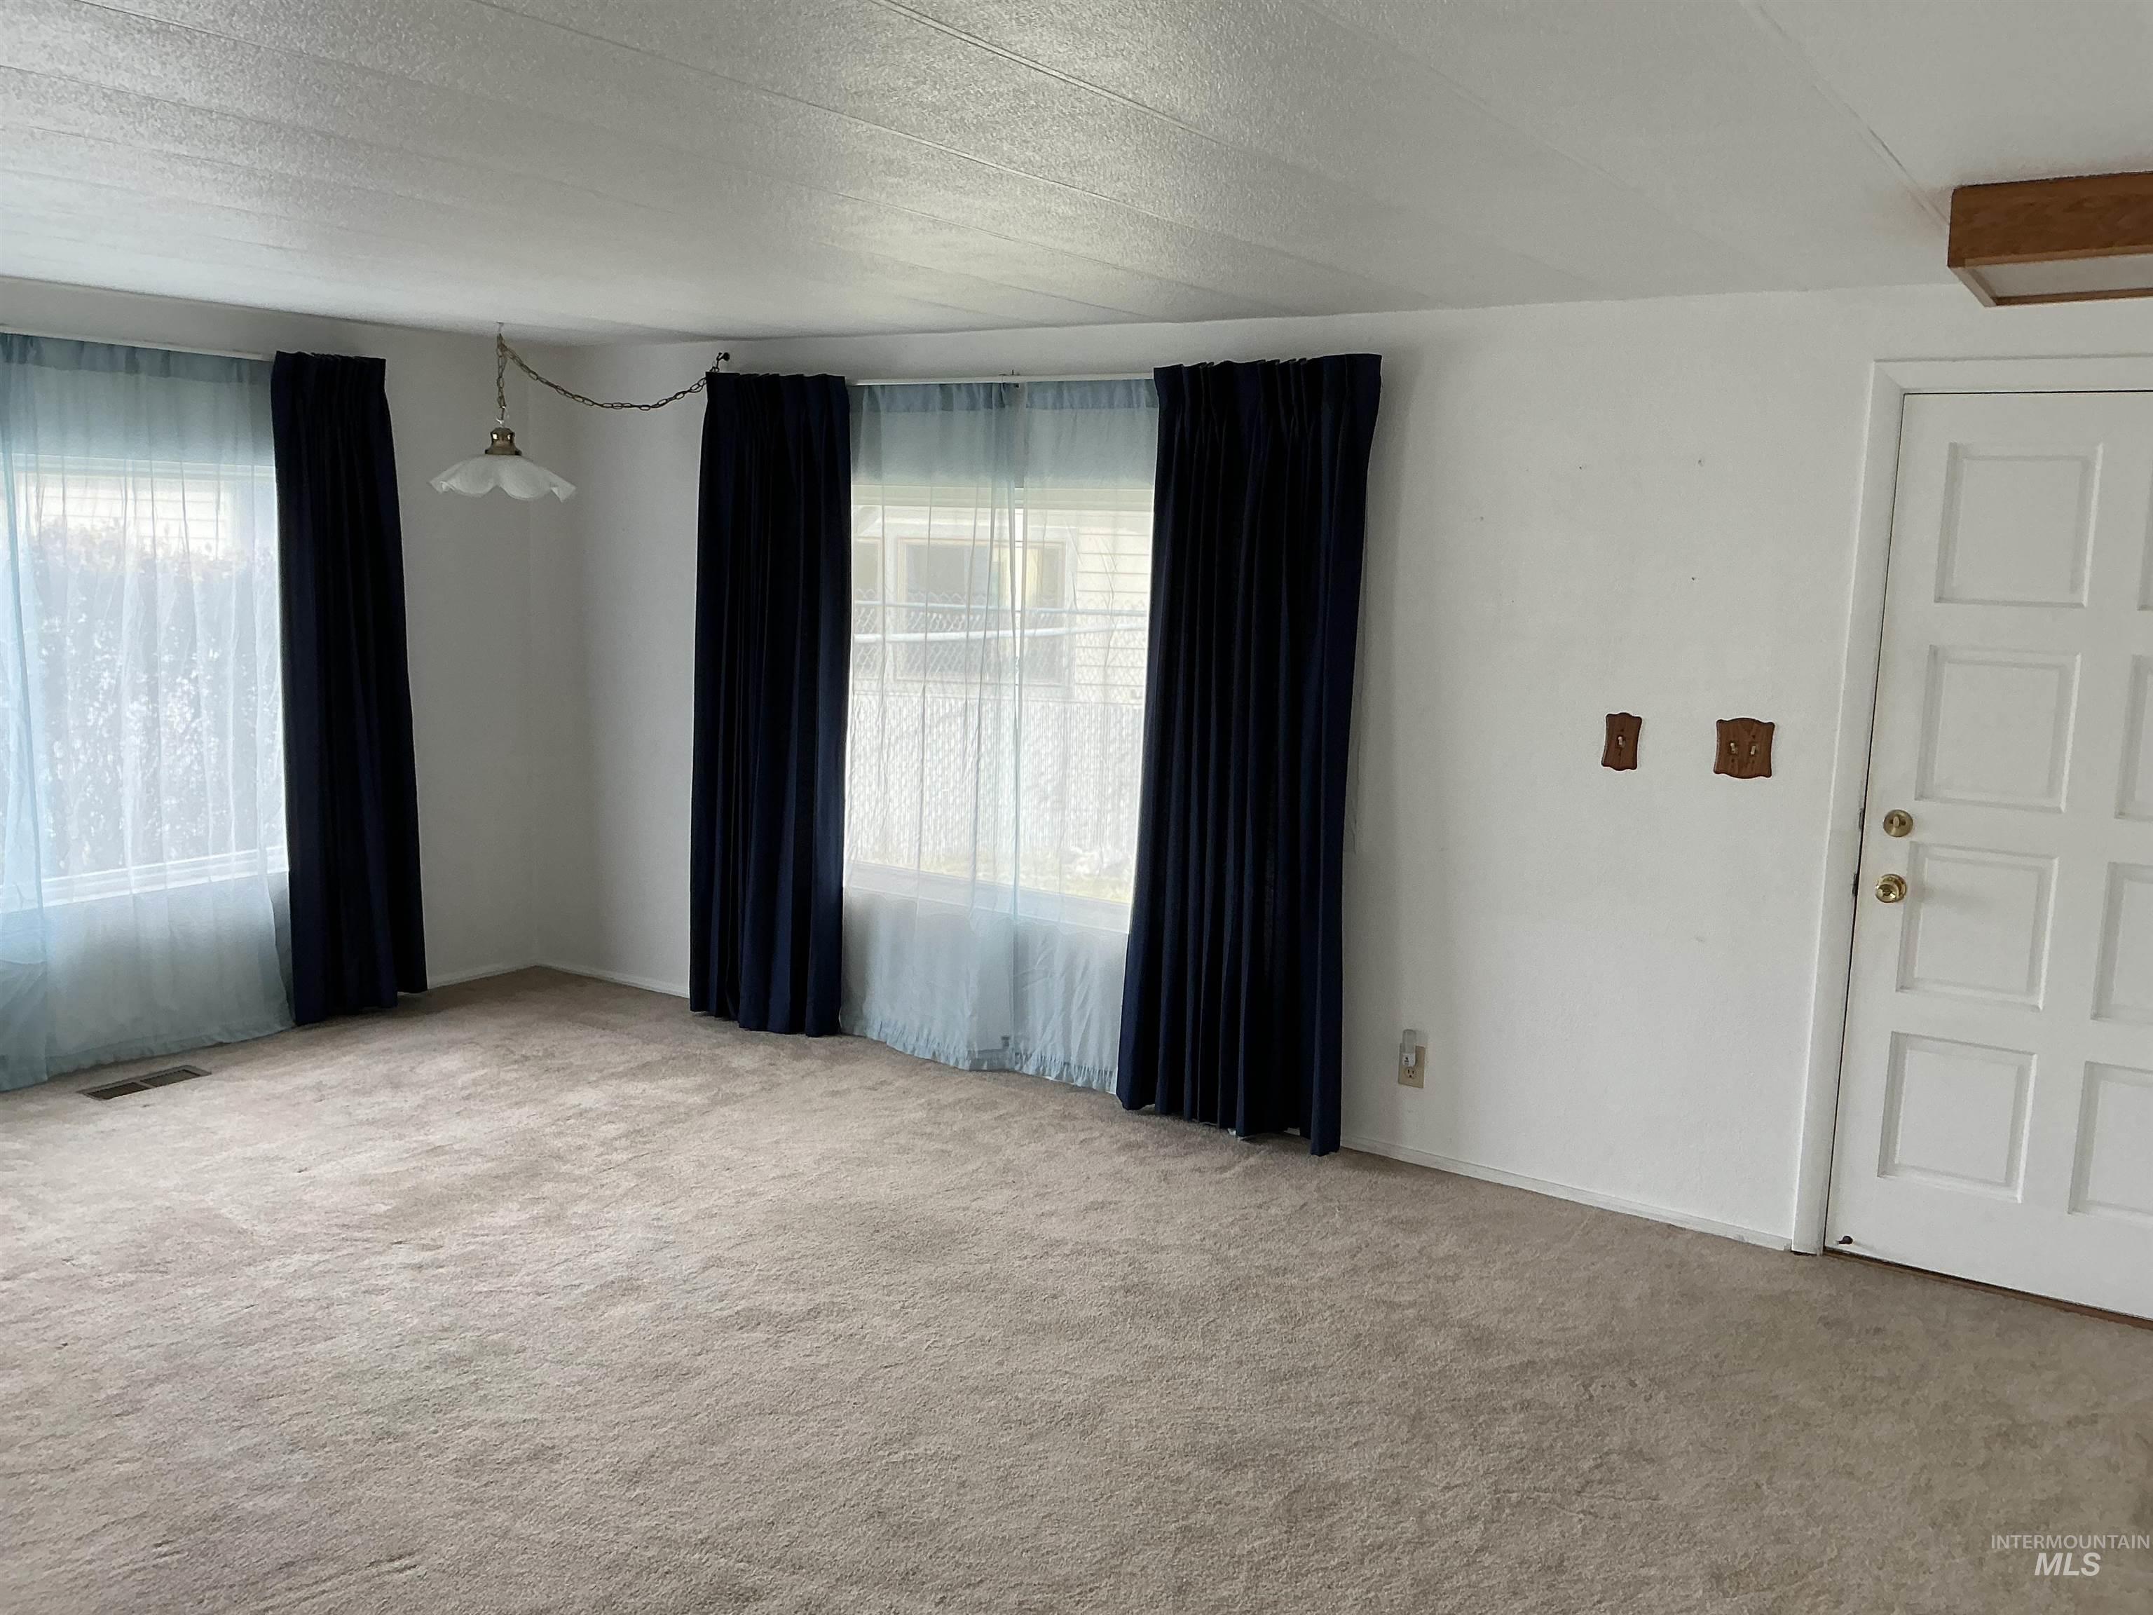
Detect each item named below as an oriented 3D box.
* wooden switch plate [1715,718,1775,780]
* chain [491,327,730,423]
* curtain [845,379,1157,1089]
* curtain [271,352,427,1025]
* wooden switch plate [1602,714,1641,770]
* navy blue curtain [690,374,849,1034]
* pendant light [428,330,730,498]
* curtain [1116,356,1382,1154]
[{"bbox_3d":[1.605,-0.141,4.181,0.133,0.146,0.020,7,10,32],"label":"wooden switch plate"},{"bbox_3d":[-1.497,-1.389,5.654,0.720,0.297,0.040,-2,9,-21],"label":"chain"},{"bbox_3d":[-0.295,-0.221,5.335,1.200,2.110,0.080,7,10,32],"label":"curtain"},{"bbox_3d":[-2.399,-0.372,5.770,0.130,2.150,0.470,7,10,32],"label":"curtain"},{"bbox_3d":[1.360,-0.163,4.335,0.085,0.140,0.020,7,10,32],"label":"wooden switch plate"},{"bbox_3d":[-1.018,-0.321,5.742,0.610,2.130,0.130,7,10,32],"label":"navy blue curtain"},{"bbox_3d":[-1.602,-1.265,5.634,0.920,0.540,0.440,-2,9,-21],"label":"pendant light"},{"bbox_3d":[0.456,-0.139,4.818,0.670,2.130,0.140,7,10,32],"label":"curtain"}]

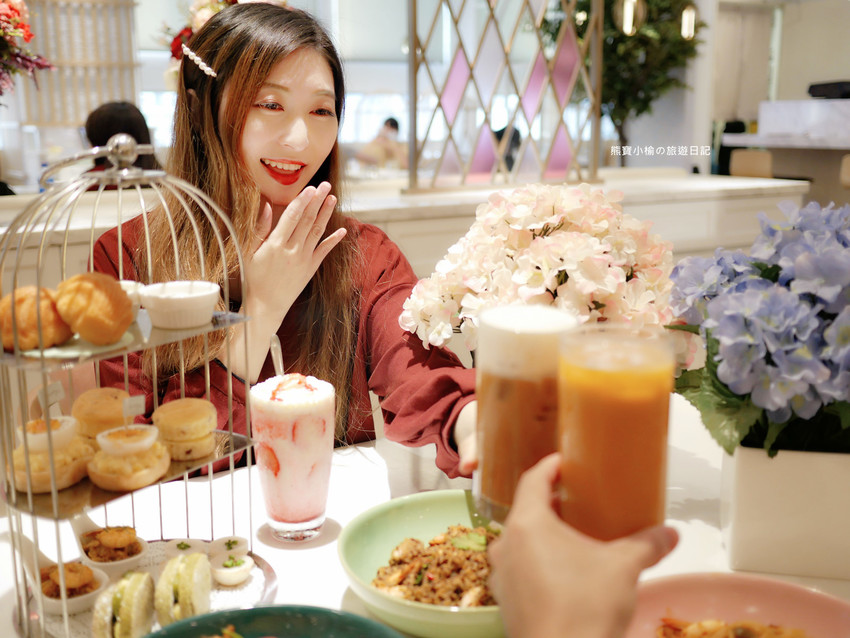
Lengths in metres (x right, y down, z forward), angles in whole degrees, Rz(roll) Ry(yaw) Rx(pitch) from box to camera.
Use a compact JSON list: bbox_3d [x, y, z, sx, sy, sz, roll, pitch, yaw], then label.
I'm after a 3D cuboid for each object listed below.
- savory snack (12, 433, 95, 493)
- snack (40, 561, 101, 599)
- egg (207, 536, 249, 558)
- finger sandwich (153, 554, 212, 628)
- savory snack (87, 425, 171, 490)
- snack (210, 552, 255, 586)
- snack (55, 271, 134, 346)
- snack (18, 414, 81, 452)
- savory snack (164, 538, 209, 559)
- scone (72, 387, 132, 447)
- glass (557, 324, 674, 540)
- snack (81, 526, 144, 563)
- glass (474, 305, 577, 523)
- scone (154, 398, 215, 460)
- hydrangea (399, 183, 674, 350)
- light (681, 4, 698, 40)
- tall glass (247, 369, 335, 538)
[{"bbox_3d":[-0.311,0.119,0.821,0.068,0.032,0.066,0,10,0],"label":"savory snack"},{"bbox_3d":[-0.287,0.212,0.797,0.047,0.024,0.041,0,12,0],"label":"snack"},{"bbox_3d":[-0.181,0.219,0.909,0.040,0.025,0.043,0,10,0],"label":"egg"},{"bbox_3d":[-0.189,0.213,0.768,0.037,0.052,0.049,0,12,0],"label":"finger sandwich"},{"bbox_3d":[-0.235,0.111,0.779,0.064,0.040,0.062,0,12,0],"label":"savory snack"},{"bbox_3d":[-0.171,0.226,0.874,0.042,0.025,0.043,0,10,0],"label":"snack"},{"bbox_3d":[-0.272,-0.008,0.810,0.065,0.057,0.062,0,10,0],"label":"snack"},{"bbox_3d":[-0.312,0.099,0.815,0.050,0.024,0.046,0,10,0],"label":"snack"},{"bbox_3d":[-0.218,0.220,0.905,0.043,0.025,0.043,0,10,0],"label":"savory snack"},{"bbox_3d":[-0.289,0.089,0.880,0.054,0.039,0.054,0,12,0],"label":"scone"},{"bbox_3d":[0.124,0.086,0.656,0.073,0.150,0.073,0,12,0],"label":"glass"},{"bbox_3d":[-0.286,0.209,0.900,0.056,0.028,0.047,0,10,0],"label":"snack"},{"bbox_3d":[0.076,0.073,0.751,0.073,0.151,0.073,0,12,0],"label":"glass"},{"bbox_3d":[-0.209,0.096,0.854,0.055,0.039,0.055,0,12,0],"label":"scone"},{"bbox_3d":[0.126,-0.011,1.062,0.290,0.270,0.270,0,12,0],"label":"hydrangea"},{"bbox_3d":[1.615,-1.817,6.000,0.110,0.230,0.110,0,12,0],"label":"light"},{"bbox_3d":[-0.136,0.147,1.019,0.087,0.155,0.087,0,10,0],"label":"tall glass"}]

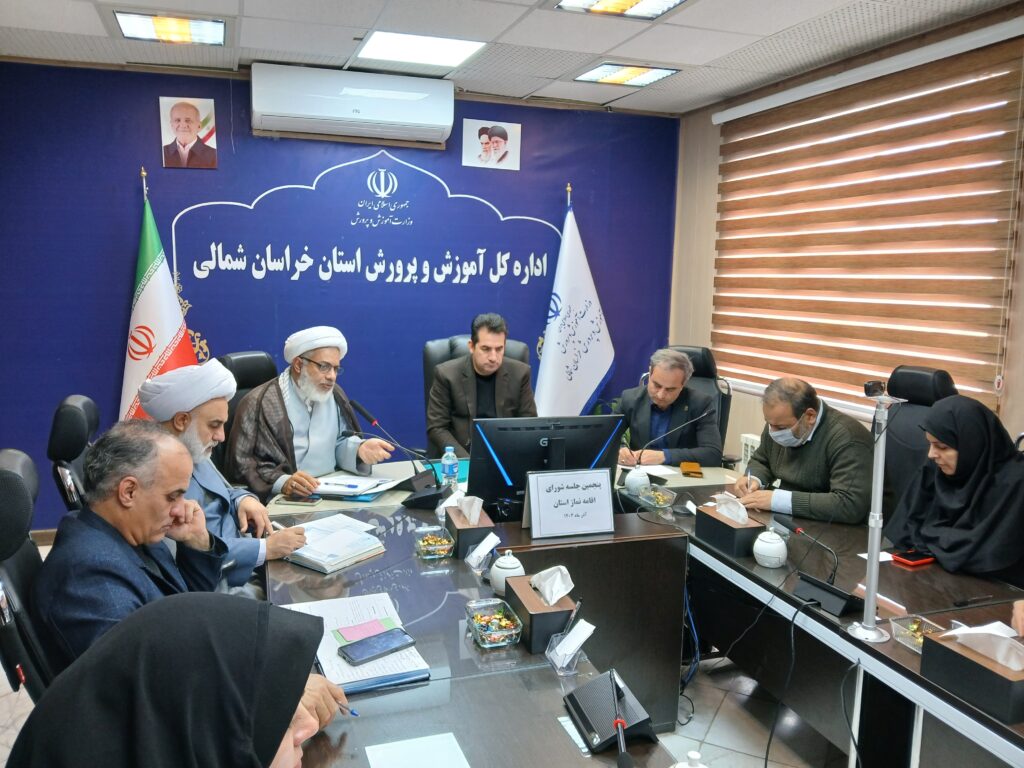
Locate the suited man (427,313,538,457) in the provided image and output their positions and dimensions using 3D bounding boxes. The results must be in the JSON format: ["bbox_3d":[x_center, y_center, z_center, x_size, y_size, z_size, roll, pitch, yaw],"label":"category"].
[{"bbox_3d":[-0.142,0.361,3.801,0.560,1.410,0.780,-2,9,-17],"label":"suited man"}]

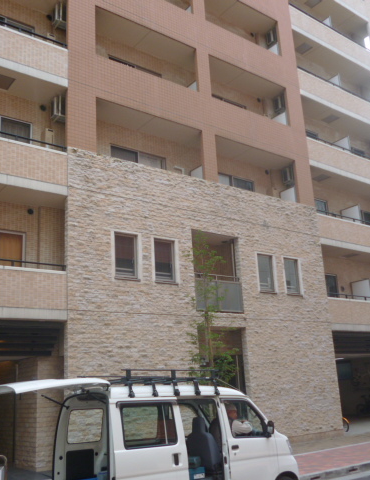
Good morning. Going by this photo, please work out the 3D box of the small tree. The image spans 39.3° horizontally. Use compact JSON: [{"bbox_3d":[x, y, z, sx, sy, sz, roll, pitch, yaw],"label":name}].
[{"bbox_3d":[0.711,2.359,13.426,1.150,5.400,1.150,-3,-15,-1],"label":"small tree"}]

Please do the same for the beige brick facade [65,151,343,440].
[{"bbox_3d":[0.981,1.957,14.949,9.650,7.580,0.500,9,-19,-37],"label":"beige brick facade"}]

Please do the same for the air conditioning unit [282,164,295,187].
[{"bbox_3d":[4.007,-2.362,19.401,0.780,0.550,0.300,9,-19,-37],"label":"air conditioning unit"}]

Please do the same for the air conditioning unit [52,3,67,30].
[{"bbox_3d":[-3.327,-6.250,14.643,0.780,0.560,0.300,9,-19,-37],"label":"air conditioning unit"}]

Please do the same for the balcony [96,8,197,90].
[{"bbox_3d":[-1.373,-5.497,15.868,3.640,1.600,1.100,9,-19,-37],"label":"balcony"}]

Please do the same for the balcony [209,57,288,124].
[{"bbox_3d":[2.011,-5.019,18.489,3.800,1.567,1.100,9,-19,-37],"label":"balcony"}]

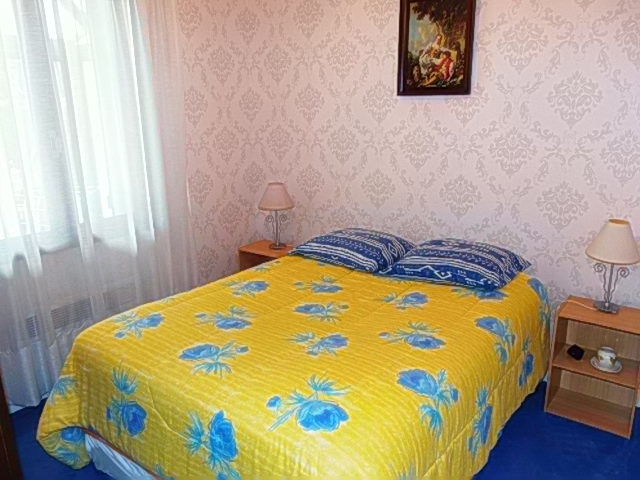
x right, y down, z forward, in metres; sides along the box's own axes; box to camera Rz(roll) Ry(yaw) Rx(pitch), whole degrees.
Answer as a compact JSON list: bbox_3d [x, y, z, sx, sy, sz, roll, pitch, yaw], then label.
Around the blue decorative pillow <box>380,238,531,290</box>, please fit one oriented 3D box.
[{"bbox_3d":[0.821,0.094,2.833,0.671,0.190,0.507,8,17,29],"label":"blue decorative pillow"}]

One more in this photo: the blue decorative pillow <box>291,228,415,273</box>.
[{"bbox_3d":[0.203,0.003,3.219,0.663,0.179,0.507,10,18,34],"label":"blue decorative pillow"}]

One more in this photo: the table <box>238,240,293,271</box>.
[{"bbox_3d":[-0.361,0.328,3.759,0.382,0.546,0.337,10,18,34],"label":"table"}]

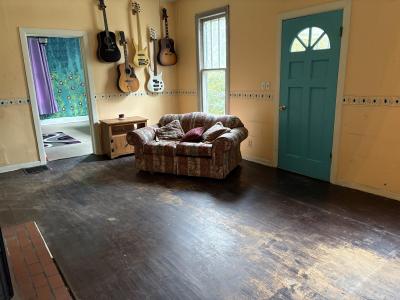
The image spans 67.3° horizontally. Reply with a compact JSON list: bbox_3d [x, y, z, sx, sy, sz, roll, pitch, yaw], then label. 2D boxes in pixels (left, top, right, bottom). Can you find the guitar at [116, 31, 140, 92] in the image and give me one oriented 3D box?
[{"bbox_3d":[-1.334,-1.563,5.387,0.395,1.046,0.120,-11,17,-36],"label":"guitar"}]

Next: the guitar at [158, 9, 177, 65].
[{"bbox_3d":[-0.666,-2.154,5.782,0.395,1.046,0.120,-11,17,-36],"label":"guitar"}]

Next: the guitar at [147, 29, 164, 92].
[{"bbox_3d":[-0.890,-1.689,5.715,0.345,1.174,0.080,-11,17,-36],"label":"guitar"}]

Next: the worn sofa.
[{"bbox_3d":[-0.176,-0.123,4.511,1.630,0.810,0.880,4,15,22],"label":"worn sofa"}]

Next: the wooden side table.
[{"bbox_3d":[-1.354,-0.226,5.482,0.744,0.615,0.431,-11,16,-35],"label":"wooden side table"}]

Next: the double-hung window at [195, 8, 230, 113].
[{"bbox_3d":[0.257,-1.414,5.260,0.120,1.890,0.837,-11,17,-36],"label":"double-hung window"}]

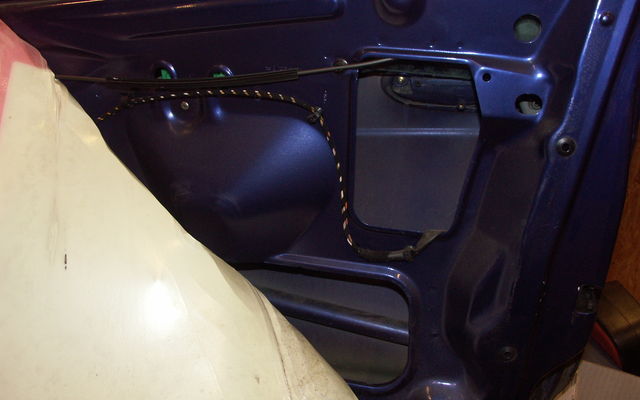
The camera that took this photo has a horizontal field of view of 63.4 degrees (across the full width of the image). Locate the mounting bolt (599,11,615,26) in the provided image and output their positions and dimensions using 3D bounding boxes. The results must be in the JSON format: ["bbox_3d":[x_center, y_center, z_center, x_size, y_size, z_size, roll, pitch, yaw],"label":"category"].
[{"bbox_3d":[0.346,-0.218,0.624,0.018,0.018,0.010,3,11,13],"label":"mounting bolt"}]

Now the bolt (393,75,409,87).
[{"bbox_3d":[0.122,-0.181,0.783,0.021,0.019,0.012,3,11,13],"label":"bolt"}]

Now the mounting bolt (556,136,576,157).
[{"bbox_3d":[0.314,-0.068,0.660,0.025,0.025,0.010,3,11,13],"label":"mounting bolt"}]

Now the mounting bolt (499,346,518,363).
[{"bbox_3d":[0.266,0.217,0.727,0.024,0.023,0.010,3,11,13],"label":"mounting bolt"}]

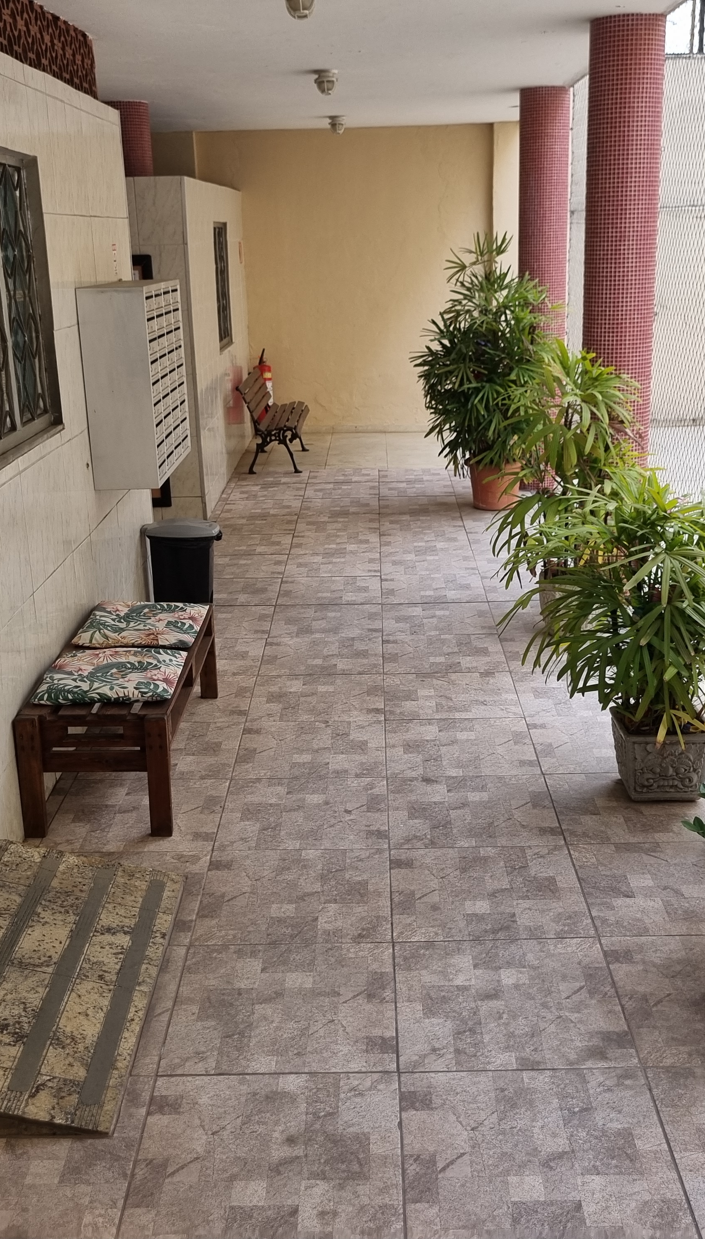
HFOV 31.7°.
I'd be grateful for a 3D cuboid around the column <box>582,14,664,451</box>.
[{"bbox_3d":[1.413,-1.553,6.600,0.363,2.977,0.363,-1,17,1],"label":"column"}]

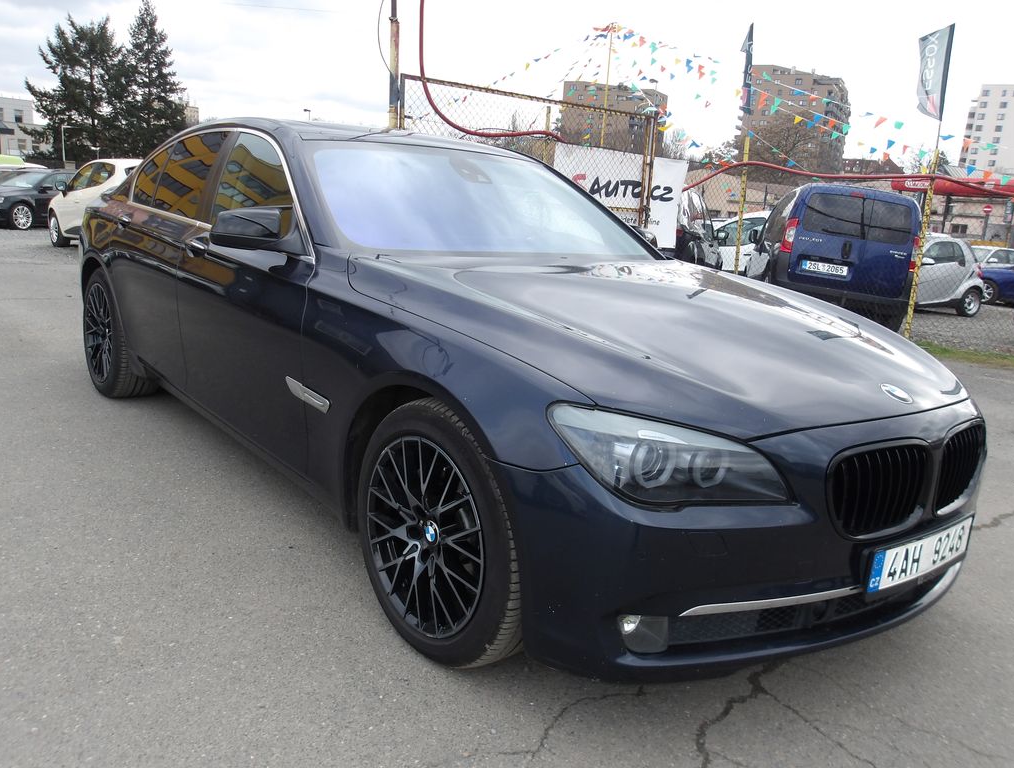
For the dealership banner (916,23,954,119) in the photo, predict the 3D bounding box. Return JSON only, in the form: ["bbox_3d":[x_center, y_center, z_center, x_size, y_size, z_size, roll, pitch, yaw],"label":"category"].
[{"bbox_3d":[4.592,-3.345,8.549,0.420,0.987,0.080,8,13,18],"label":"dealership banner"}]

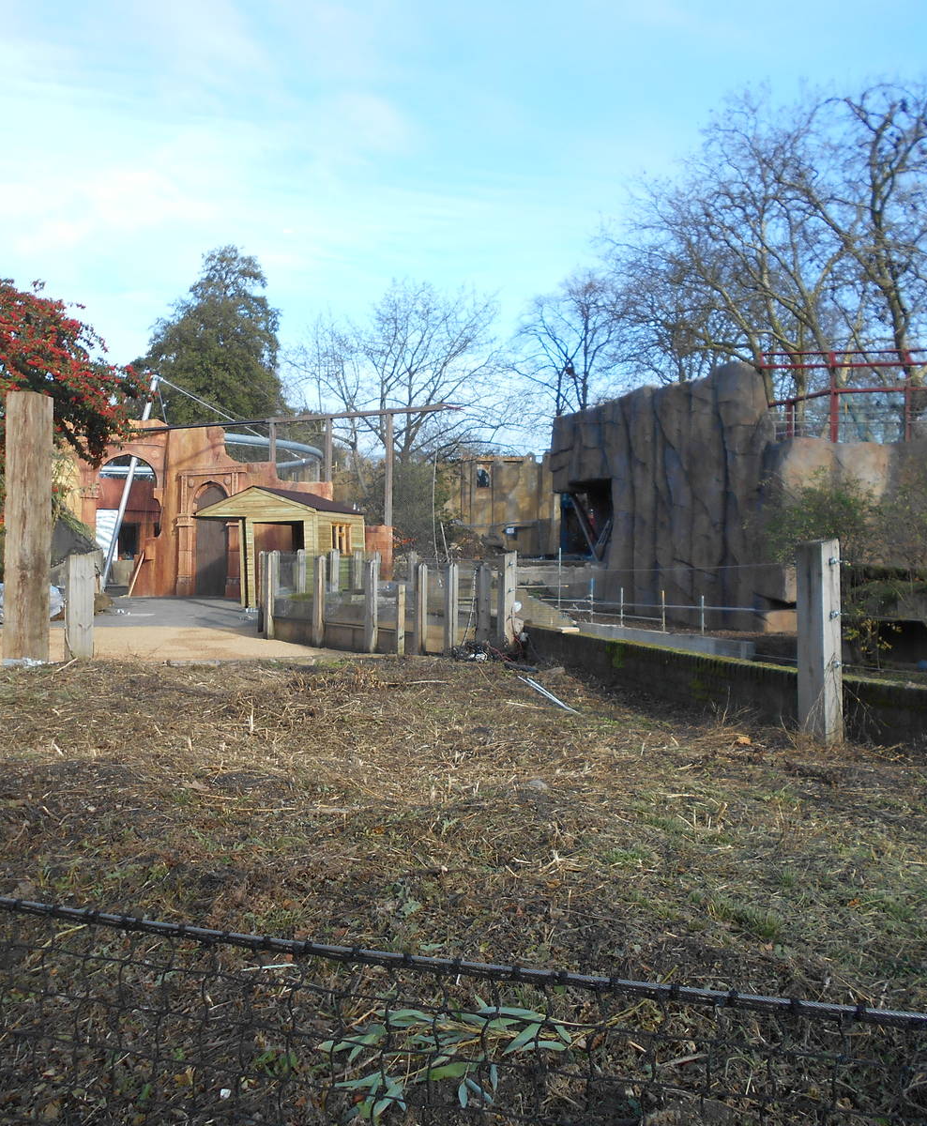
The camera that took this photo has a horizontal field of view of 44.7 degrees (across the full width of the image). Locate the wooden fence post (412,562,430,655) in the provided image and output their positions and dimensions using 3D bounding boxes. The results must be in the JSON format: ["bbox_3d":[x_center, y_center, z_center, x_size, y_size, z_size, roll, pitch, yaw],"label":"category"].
[{"bbox_3d":[-0.592,0.649,15.800,0.150,1.282,0.150,-1,-1,35],"label":"wooden fence post"}]

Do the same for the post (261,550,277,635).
[{"bbox_3d":[-2.909,0.479,16.900,0.150,1.292,0.150,-1,-1,35],"label":"post"}]

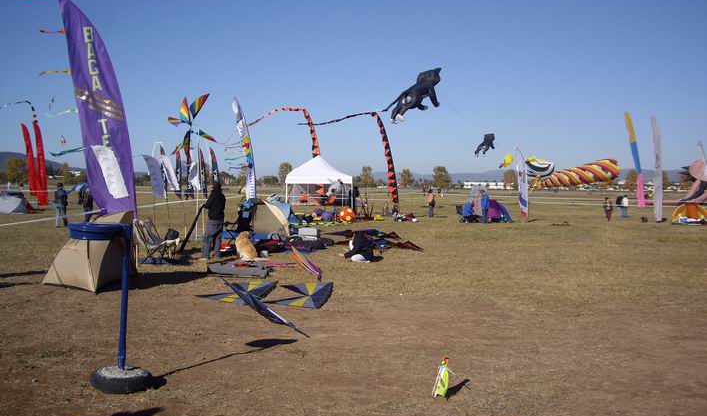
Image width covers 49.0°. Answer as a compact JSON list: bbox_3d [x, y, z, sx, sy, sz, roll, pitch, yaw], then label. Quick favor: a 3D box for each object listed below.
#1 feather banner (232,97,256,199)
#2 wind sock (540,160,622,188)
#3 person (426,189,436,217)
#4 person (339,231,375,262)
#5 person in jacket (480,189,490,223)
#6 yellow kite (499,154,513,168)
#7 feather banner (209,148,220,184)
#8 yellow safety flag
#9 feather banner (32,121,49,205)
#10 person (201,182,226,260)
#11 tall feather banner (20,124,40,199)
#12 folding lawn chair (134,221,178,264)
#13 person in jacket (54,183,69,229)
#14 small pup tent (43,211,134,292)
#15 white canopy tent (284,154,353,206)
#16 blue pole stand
[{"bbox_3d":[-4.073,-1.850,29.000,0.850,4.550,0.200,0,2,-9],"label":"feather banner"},{"bbox_3d":[25.515,-4.026,88.000,9.200,2.600,2.500,-11,0,9],"label":"wind sock"},{"bbox_3d":[4.594,-0.265,45.700,0.380,1.670,0.520,0,1,0],"label":"person"},{"bbox_3d":[0.092,0.895,17.800,0.720,0.670,0.560,0,2,-28],"label":"person"},{"bbox_3d":[6.507,-0.074,38.400,0.420,1.690,0.480,1,1,6],"label":"person in jacket"},{"bbox_3d":[13.711,-4.285,70.000,1.100,1.250,1.000,-1,2,-37],"label":"yellow kite"},{"bbox_3d":[-9.603,-2.192,54.000,0.800,4.100,0.150,0,2,-12],"label":"feather banner"},{"bbox_3d":[0.709,1.365,6.250,0.130,0.315,0.120,0,2,-18],"label":"yellow safety flag"},{"bbox_3d":[-21.343,-2.937,53.000,1.050,5.900,0.200,0,2,-12],"label":"feather banner"},{"bbox_3d":[-3.223,0.287,17.800,0.450,1.770,0.520,2,2,41],"label":"person"},{"bbox_3d":[-23.652,-3.232,57.000,1.050,5.900,0.200,0,2,-12],"label":"tall feather banner"},{"bbox_3d":[-4.341,0.760,17.100,0.870,0.950,0.650,0,1,-3],"label":"folding lawn chair"},{"bbox_3d":[-11.552,-0.087,30.700,0.510,1.750,0.350,1,2,9],"label":"person in jacket"},{"bbox_3d":[-4.720,0.756,13.650,1.500,1.250,2.400,0,2,6],"label":"small pup tent"},{"bbox_3d":[-1.703,-0.962,38.300,3.150,3.280,3.100,0,1,1],"label":"white canopy tent"},{"bbox_3d":[-2.070,0.820,6.600,0.710,1.400,0.550,0,2,0],"label":"blue pole stand"}]

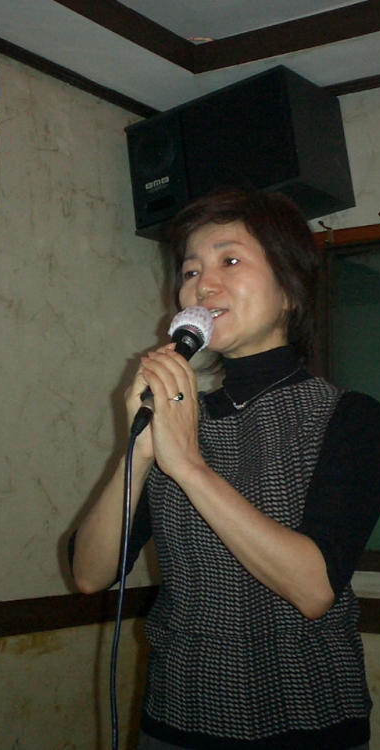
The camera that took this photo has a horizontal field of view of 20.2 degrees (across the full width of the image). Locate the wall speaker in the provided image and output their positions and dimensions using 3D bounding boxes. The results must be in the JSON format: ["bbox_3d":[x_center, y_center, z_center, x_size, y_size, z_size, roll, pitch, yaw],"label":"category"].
[{"bbox_3d":[0.132,-0.568,2.910,0.505,0.302,0.306,-13,-11,34],"label":"wall speaker"}]

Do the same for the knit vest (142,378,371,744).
[{"bbox_3d":[0.092,0.248,1.520,0.350,0.482,0.260,-3,-7,32],"label":"knit vest"}]

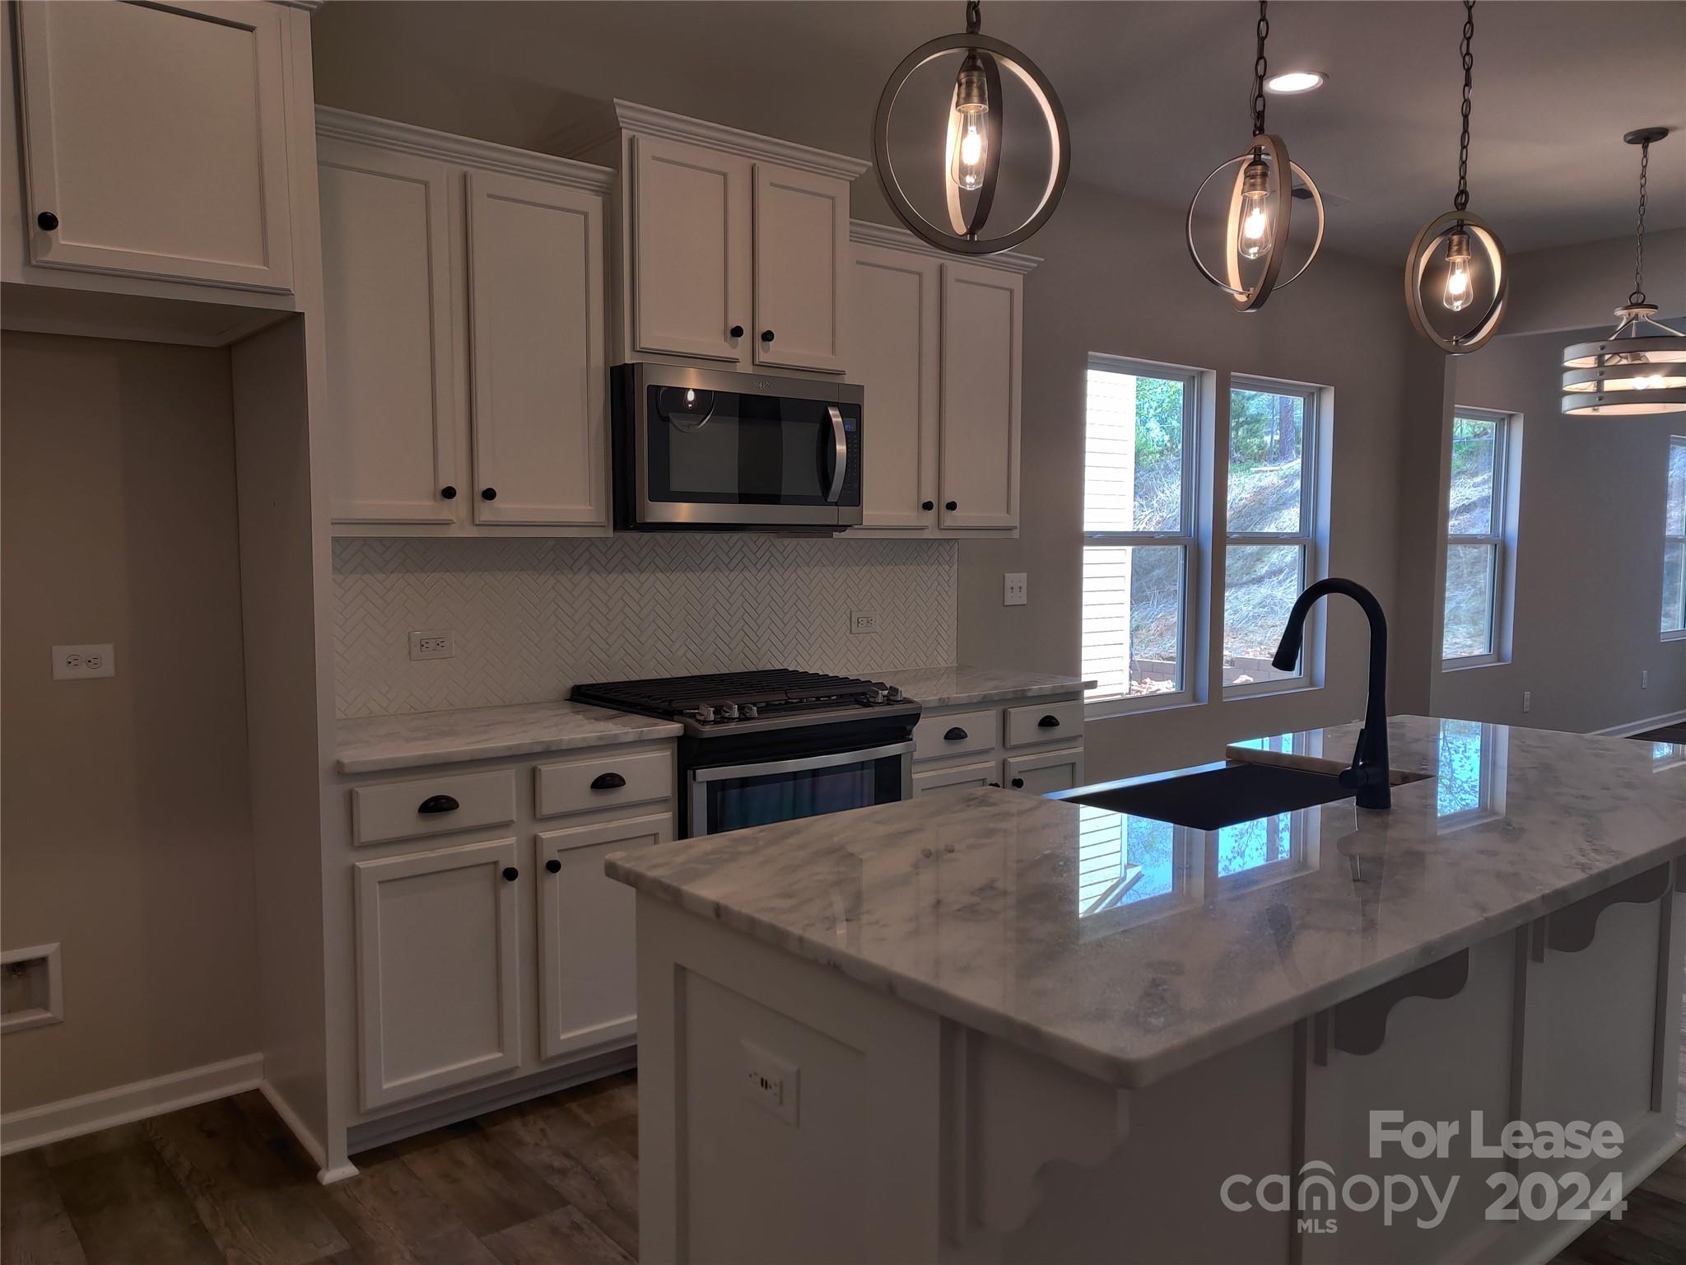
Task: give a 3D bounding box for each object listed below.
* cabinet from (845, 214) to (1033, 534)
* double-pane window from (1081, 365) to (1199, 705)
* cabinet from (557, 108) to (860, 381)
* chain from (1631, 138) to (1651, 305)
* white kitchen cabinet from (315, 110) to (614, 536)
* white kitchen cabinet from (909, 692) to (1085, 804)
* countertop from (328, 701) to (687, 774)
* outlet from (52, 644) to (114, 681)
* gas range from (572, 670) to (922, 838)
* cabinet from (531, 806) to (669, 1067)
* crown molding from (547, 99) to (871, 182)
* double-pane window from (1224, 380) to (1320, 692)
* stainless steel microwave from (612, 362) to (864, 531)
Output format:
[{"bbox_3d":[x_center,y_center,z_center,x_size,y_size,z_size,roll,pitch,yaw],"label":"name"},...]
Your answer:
[{"bbox_3d":[0.227,-0.795,4.394,0.871,0.955,0.365,-3,6,-40],"label":"cabinet"},{"bbox_3d":[1.215,-0.387,5.518,0.837,1.446,0.081,-4,6,-39],"label":"double-pane window"},{"bbox_3d":[-0.385,-1.061,3.822,0.868,0.657,0.425,-3,6,-40],"label":"cabinet"},{"bbox_3d":[2.684,-1.375,4.427,0.040,0.553,0.040,-3,6,-40],"label":"chain"},{"bbox_3d":[-1.023,-0.724,3.355,0.842,0.959,0.365,-3,6,-40],"label":"white kitchen cabinet"},{"bbox_3d":[0.306,0.613,4.312,0.766,0.874,0.630,-4,6,-39],"label":"white kitchen cabinet"},{"bbox_3d":[-0.926,0.241,3.257,0.842,0.030,0.653,-4,6,-39],"label":"countertop"},{"bbox_3d":[-1.753,0.068,3.040,0.123,0.075,0.009,-3,6,-40],"label":"outlet"},{"bbox_3d":[-0.272,0.625,3.792,0.766,0.937,0.701,-4,6,-39],"label":"gas range"},{"bbox_3d":[-0.753,0.713,3.433,0.375,0.557,0.605,-4,6,-39],"label":"cabinet"},{"bbox_3d":[-0.384,-1.360,3.800,0.868,0.058,0.425,-3,6,-40],"label":"crown molding"},{"bbox_3d":[1.944,-0.436,6.113,0.837,1.440,0.081,-4,6,-39],"label":"double-pane window"},{"bbox_3d":[-0.352,-0.517,3.821,0.764,0.435,0.408,-4,6,-39],"label":"stainless steel microwave"}]

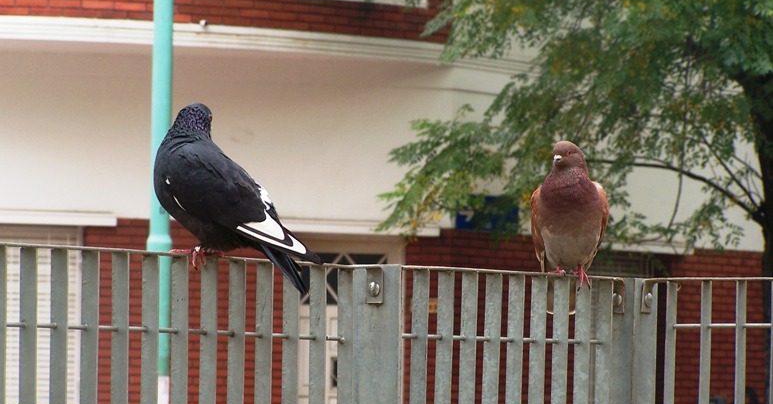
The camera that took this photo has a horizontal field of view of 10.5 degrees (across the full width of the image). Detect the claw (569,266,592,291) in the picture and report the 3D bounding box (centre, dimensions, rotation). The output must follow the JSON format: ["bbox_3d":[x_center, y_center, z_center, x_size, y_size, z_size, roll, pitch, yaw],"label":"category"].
[{"bbox_3d":[0.283,0.112,6.160,0.034,0.037,0.036,1,-3,-3],"label":"claw"}]

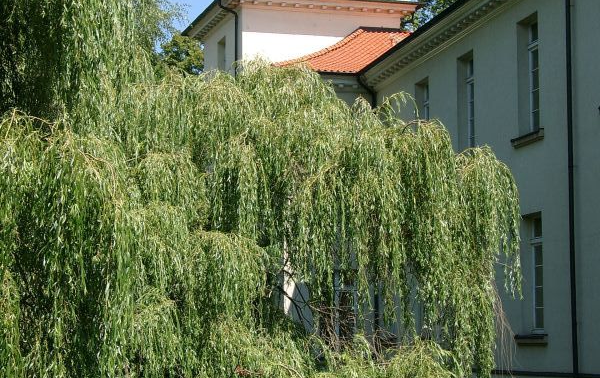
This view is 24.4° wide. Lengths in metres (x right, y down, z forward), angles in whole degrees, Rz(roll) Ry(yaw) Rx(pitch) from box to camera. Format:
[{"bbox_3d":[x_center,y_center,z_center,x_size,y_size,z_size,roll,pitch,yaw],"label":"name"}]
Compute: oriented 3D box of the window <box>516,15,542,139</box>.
[{"bbox_3d":[5.178,-2.485,30.641,0.270,2.592,1.134,1,-7,-14],"label":"window"}]

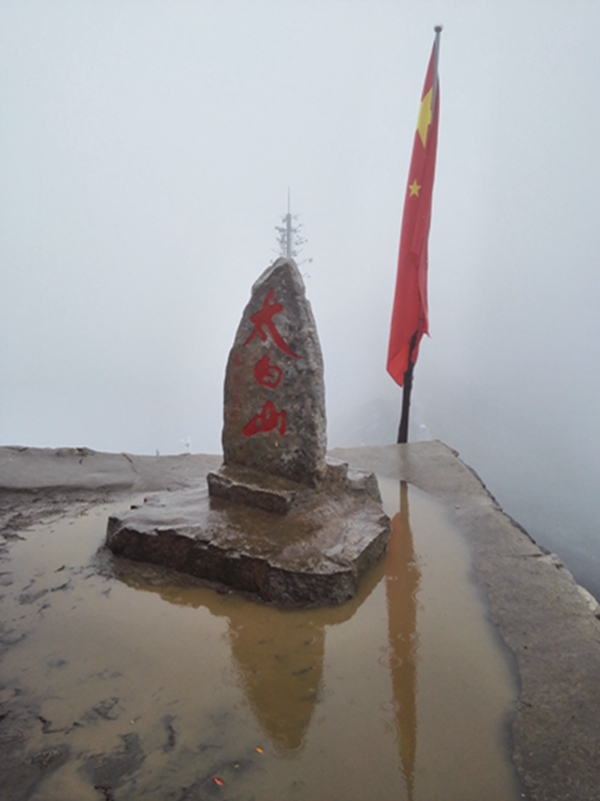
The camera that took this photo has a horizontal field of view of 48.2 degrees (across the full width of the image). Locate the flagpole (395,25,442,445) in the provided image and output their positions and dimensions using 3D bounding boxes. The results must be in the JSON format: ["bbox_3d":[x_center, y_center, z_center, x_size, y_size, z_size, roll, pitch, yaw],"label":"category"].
[{"bbox_3d":[0.839,-1.025,4.735,0.085,2.901,0.085,2,18,0],"label":"flagpole"}]

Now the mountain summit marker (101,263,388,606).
[{"bbox_3d":[-0.168,0.018,3.484,1.378,1.480,1.204,7,15,31],"label":"mountain summit marker"}]

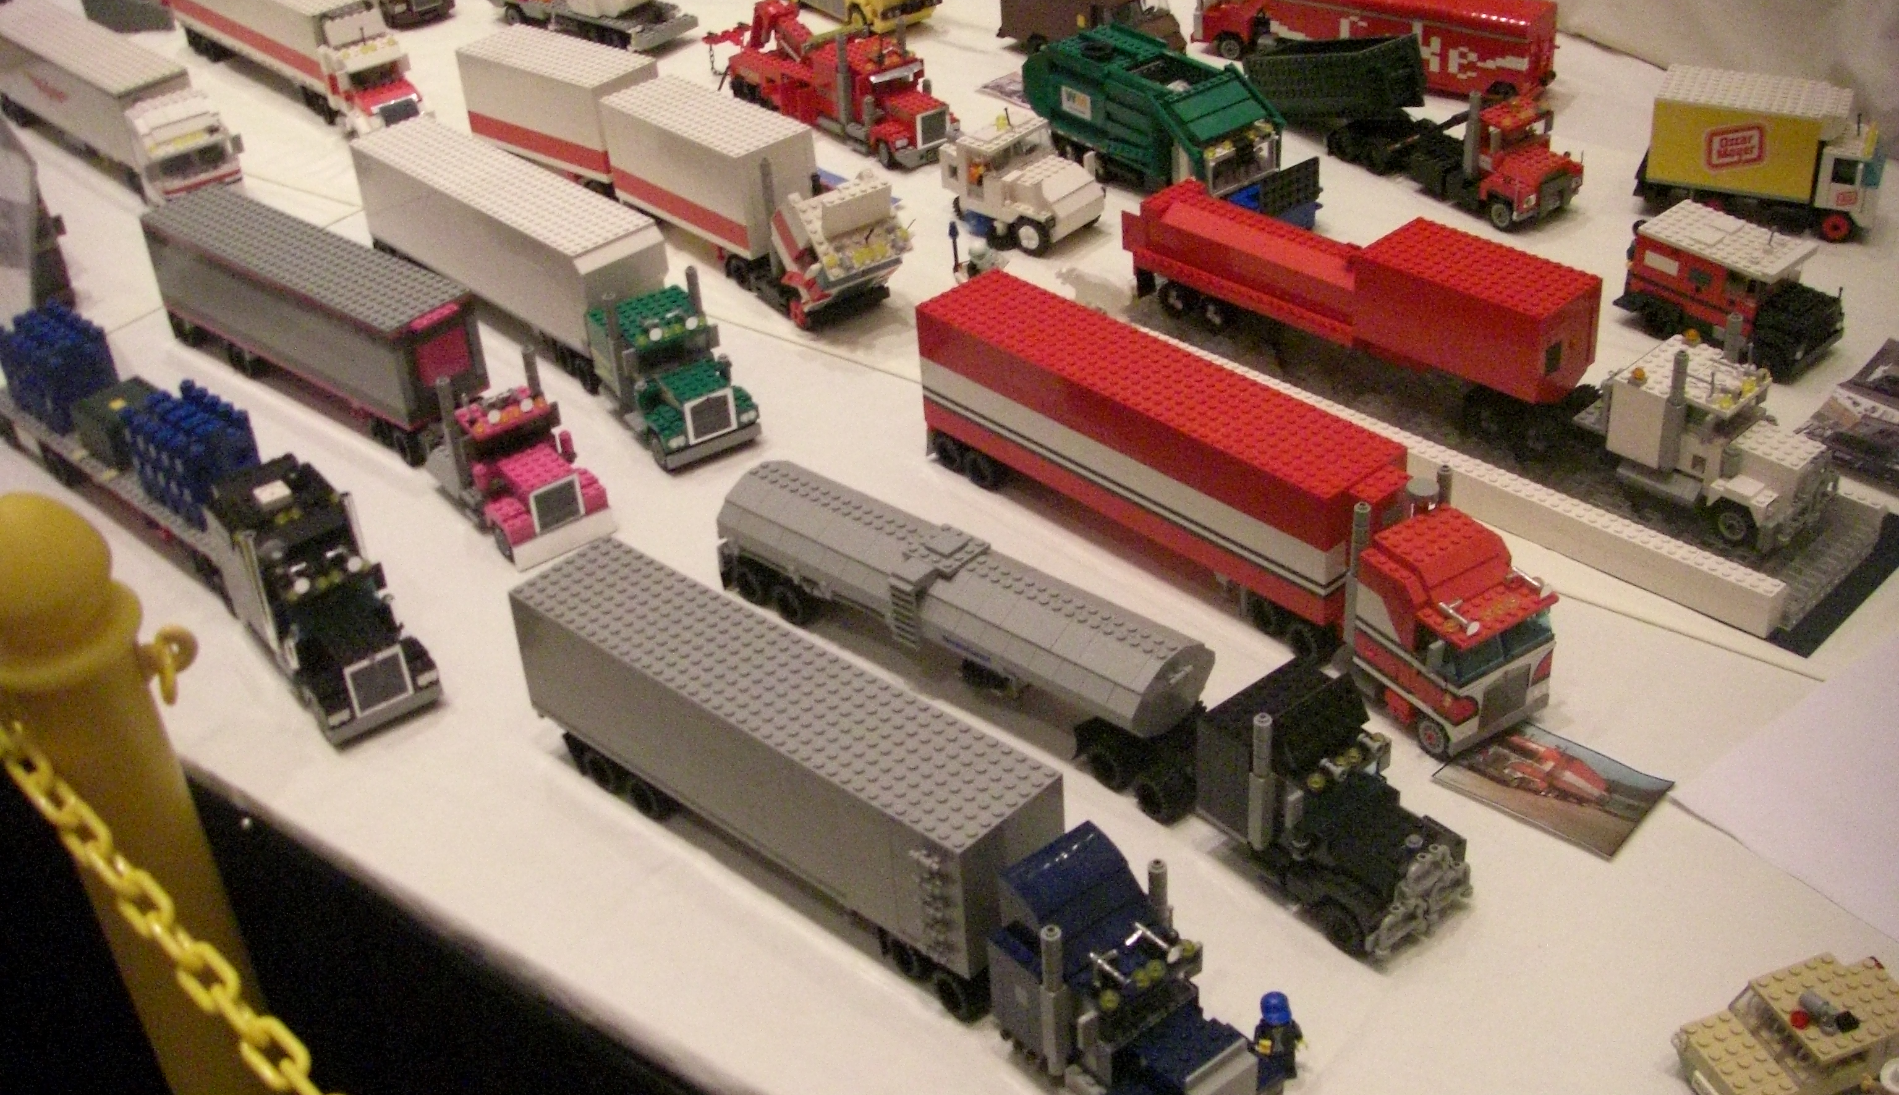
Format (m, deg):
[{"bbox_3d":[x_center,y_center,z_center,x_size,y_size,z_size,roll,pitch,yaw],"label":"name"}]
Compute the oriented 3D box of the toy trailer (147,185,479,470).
[{"bbox_3d":[-0.425,-0.154,1.392,0.305,0.096,0.065,24,43,36],"label":"toy trailer"}]

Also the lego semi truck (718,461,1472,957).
[{"bbox_3d":[0.057,0.051,1.018,0.452,0.086,0.076,27,45,38],"label":"lego semi truck"}]

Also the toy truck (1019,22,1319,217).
[{"bbox_3d":[0.165,-0.323,1.577,0.076,0.097,0.241,-28,40,-31],"label":"toy truck"}]

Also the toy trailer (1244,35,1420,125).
[{"bbox_3d":[0.299,-0.363,1.624,0.064,0.056,0.123,-24,23,-27],"label":"toy trailer"}]

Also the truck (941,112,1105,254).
[{"bbox_3d":[0.054,-0.265,1.500,0.097,0.077,0.065,25,44,36],"label":"truck"}]

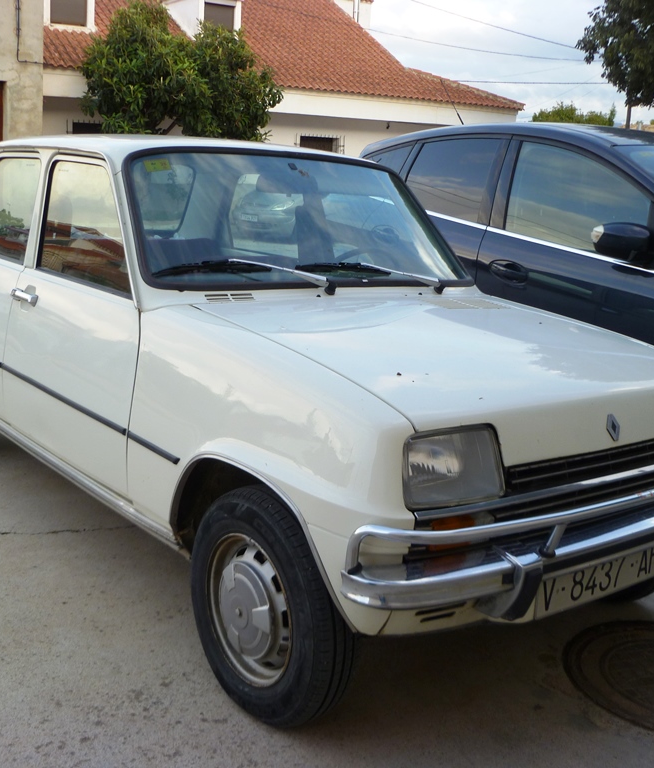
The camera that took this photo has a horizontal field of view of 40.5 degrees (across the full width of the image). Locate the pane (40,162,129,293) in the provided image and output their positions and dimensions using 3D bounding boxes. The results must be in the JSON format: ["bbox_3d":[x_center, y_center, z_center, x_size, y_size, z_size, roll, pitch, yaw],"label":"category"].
[{"bbox_3d":[-0.715,-0.490,2.662,0.040,0.361,0.750,13,3,-41],"label":"pane"}]

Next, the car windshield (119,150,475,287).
[{"bbox_3d":[-0.086,-0.541,2.940,1.300,0.540,0.070,-5,-26,-39],"label":"car windshield"}]

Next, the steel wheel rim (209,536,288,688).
[{"bbox_3d":[-0.147,0.517,2.087,0.120,0.352,0.352,-5,15,-39],"label":"steel wheel rim"}]

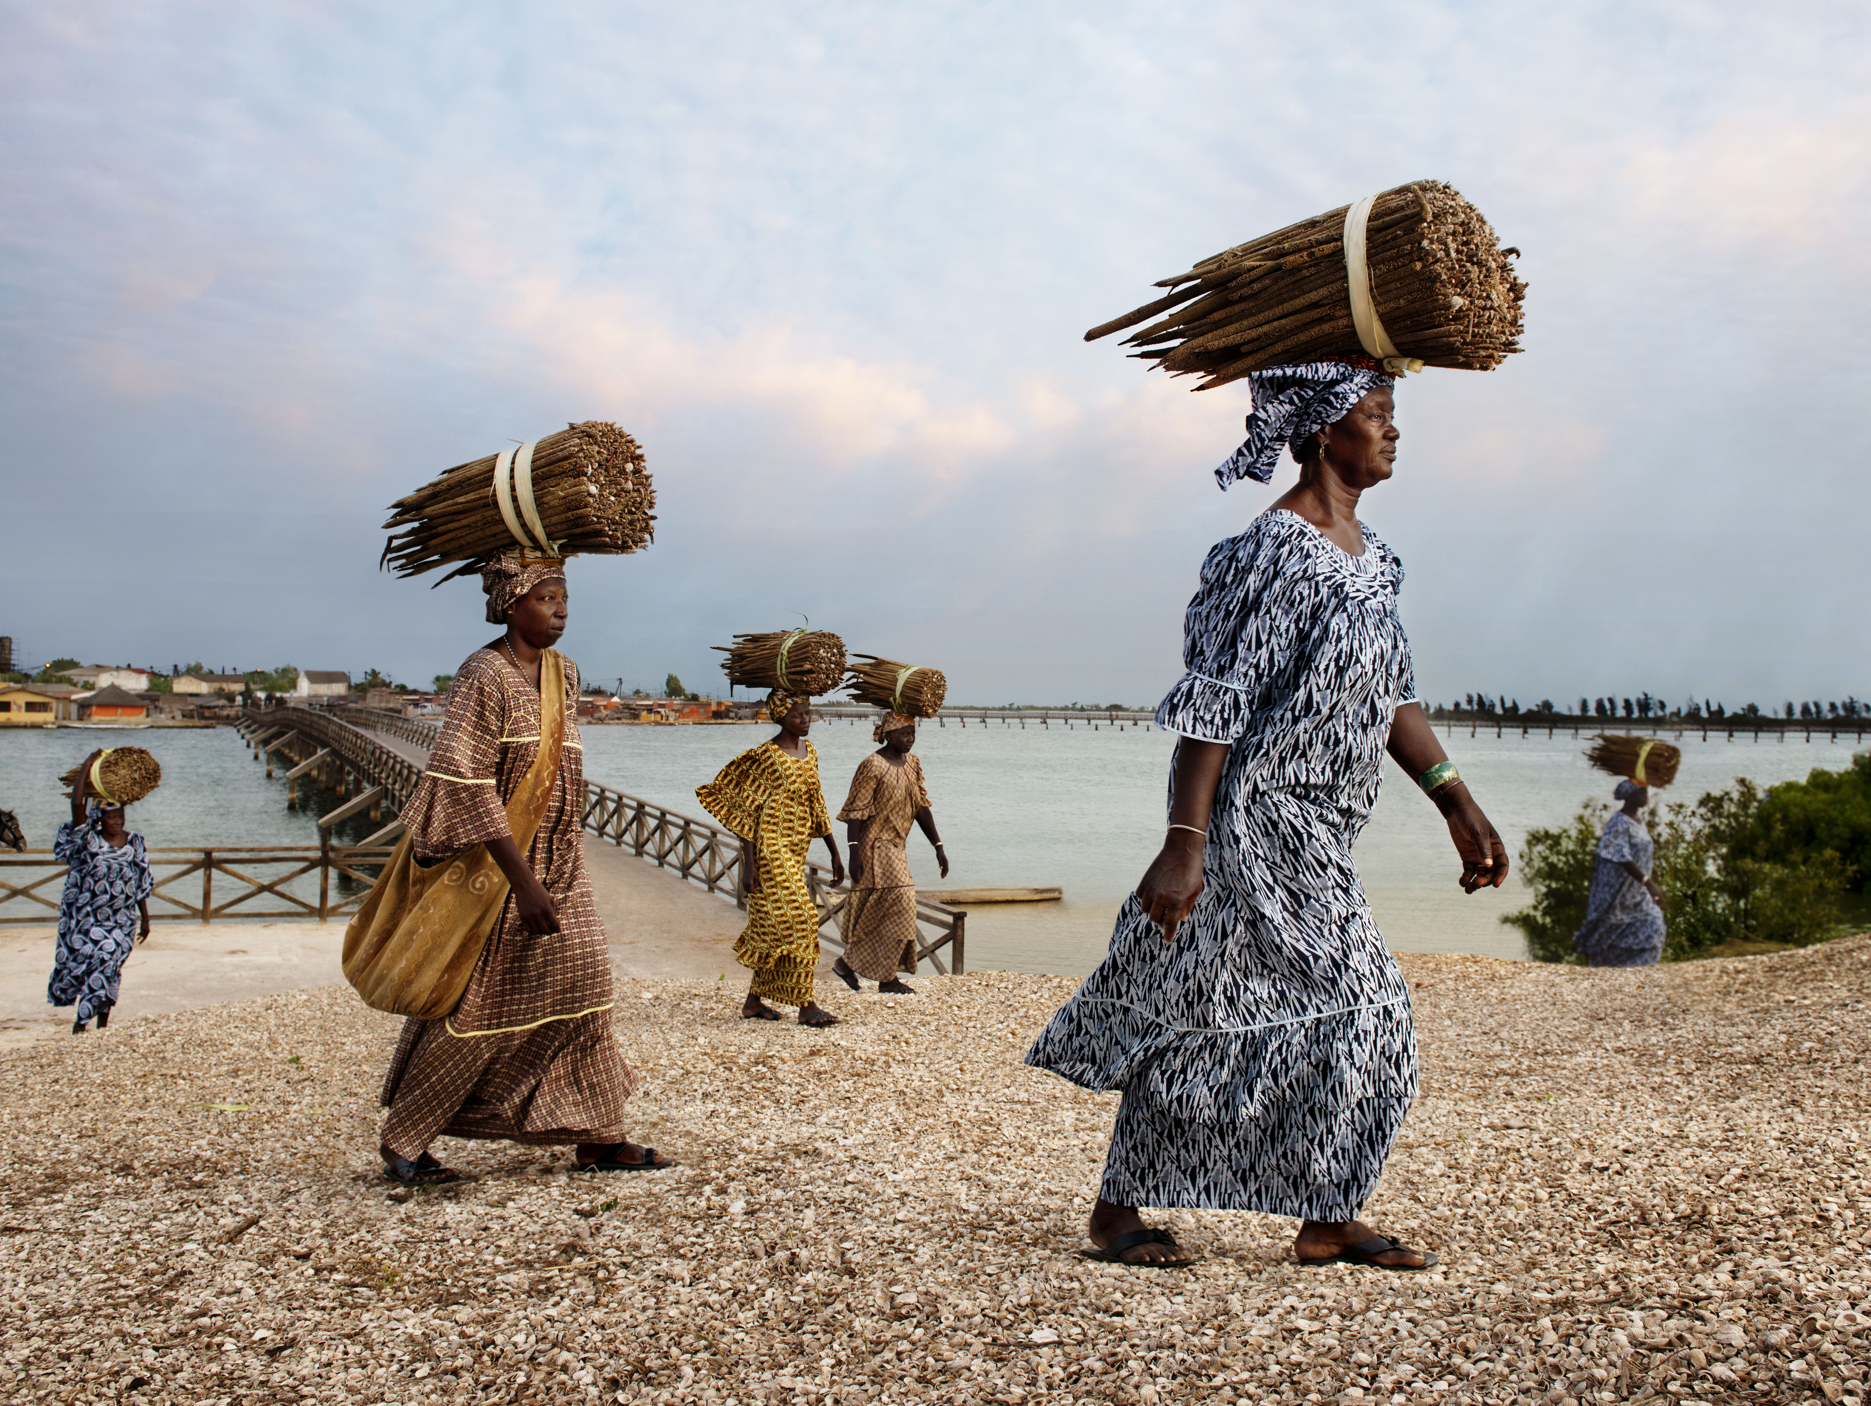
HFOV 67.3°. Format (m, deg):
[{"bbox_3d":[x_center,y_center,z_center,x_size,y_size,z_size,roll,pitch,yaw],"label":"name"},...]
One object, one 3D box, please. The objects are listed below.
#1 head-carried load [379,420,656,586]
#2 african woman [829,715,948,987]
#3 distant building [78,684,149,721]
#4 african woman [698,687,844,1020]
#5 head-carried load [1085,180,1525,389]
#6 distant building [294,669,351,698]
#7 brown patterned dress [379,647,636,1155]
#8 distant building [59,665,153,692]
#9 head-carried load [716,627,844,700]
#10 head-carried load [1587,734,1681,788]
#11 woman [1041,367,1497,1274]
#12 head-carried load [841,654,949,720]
[{"bbox_3d":[-1.144,-0.539,3.850,0.680,0.370,0.360,-4,-2,22],"label":"head-carried load"},{"bbox_3d":[-0.264,0.870,8.200,0.520,1.660,0.550,0,0,33],"label":"african woman"},{"bbox_3d":[-112.591,0.000,192.000,8.800,4.900,8.000,0,0,-28],"label":"distant building"},{"bbox_3d":[-0.834,0.783,7.150,0.570,1.670,0.600,0,0,33],"label":"african woman"},{"bbox_3d":[0.691,-0.766,2.580,0.700,0.330,0.330,0,0,33],"label":"head-carried load"},{"bbox_3d":[-111.259,-3.247,255.000,6.000,5.600,8.800,1,0,40],"label":"distant building"},{"bbox_3d":[-1.161,0.540,3.870,0.580,1.370,0.550,1,0,20],"label":"brown patterned dress"},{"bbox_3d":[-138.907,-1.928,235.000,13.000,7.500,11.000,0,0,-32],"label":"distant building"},{"bbox_3d":[-0.776,-0.200,7.120,0.620,0.330,0.330,0,0,33],"label":"head-carried load"},{"bbox_3d":[5.569,0.453,11.200,0.640,0.340,0.360,8,4,34],"label":"head-carried load"},{"bbox_3d":[0.626,0.196,2.640,0.800,1.680,0.600,0,0,27],"label":"woman"},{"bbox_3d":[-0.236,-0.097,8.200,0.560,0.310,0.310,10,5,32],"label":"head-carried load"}]

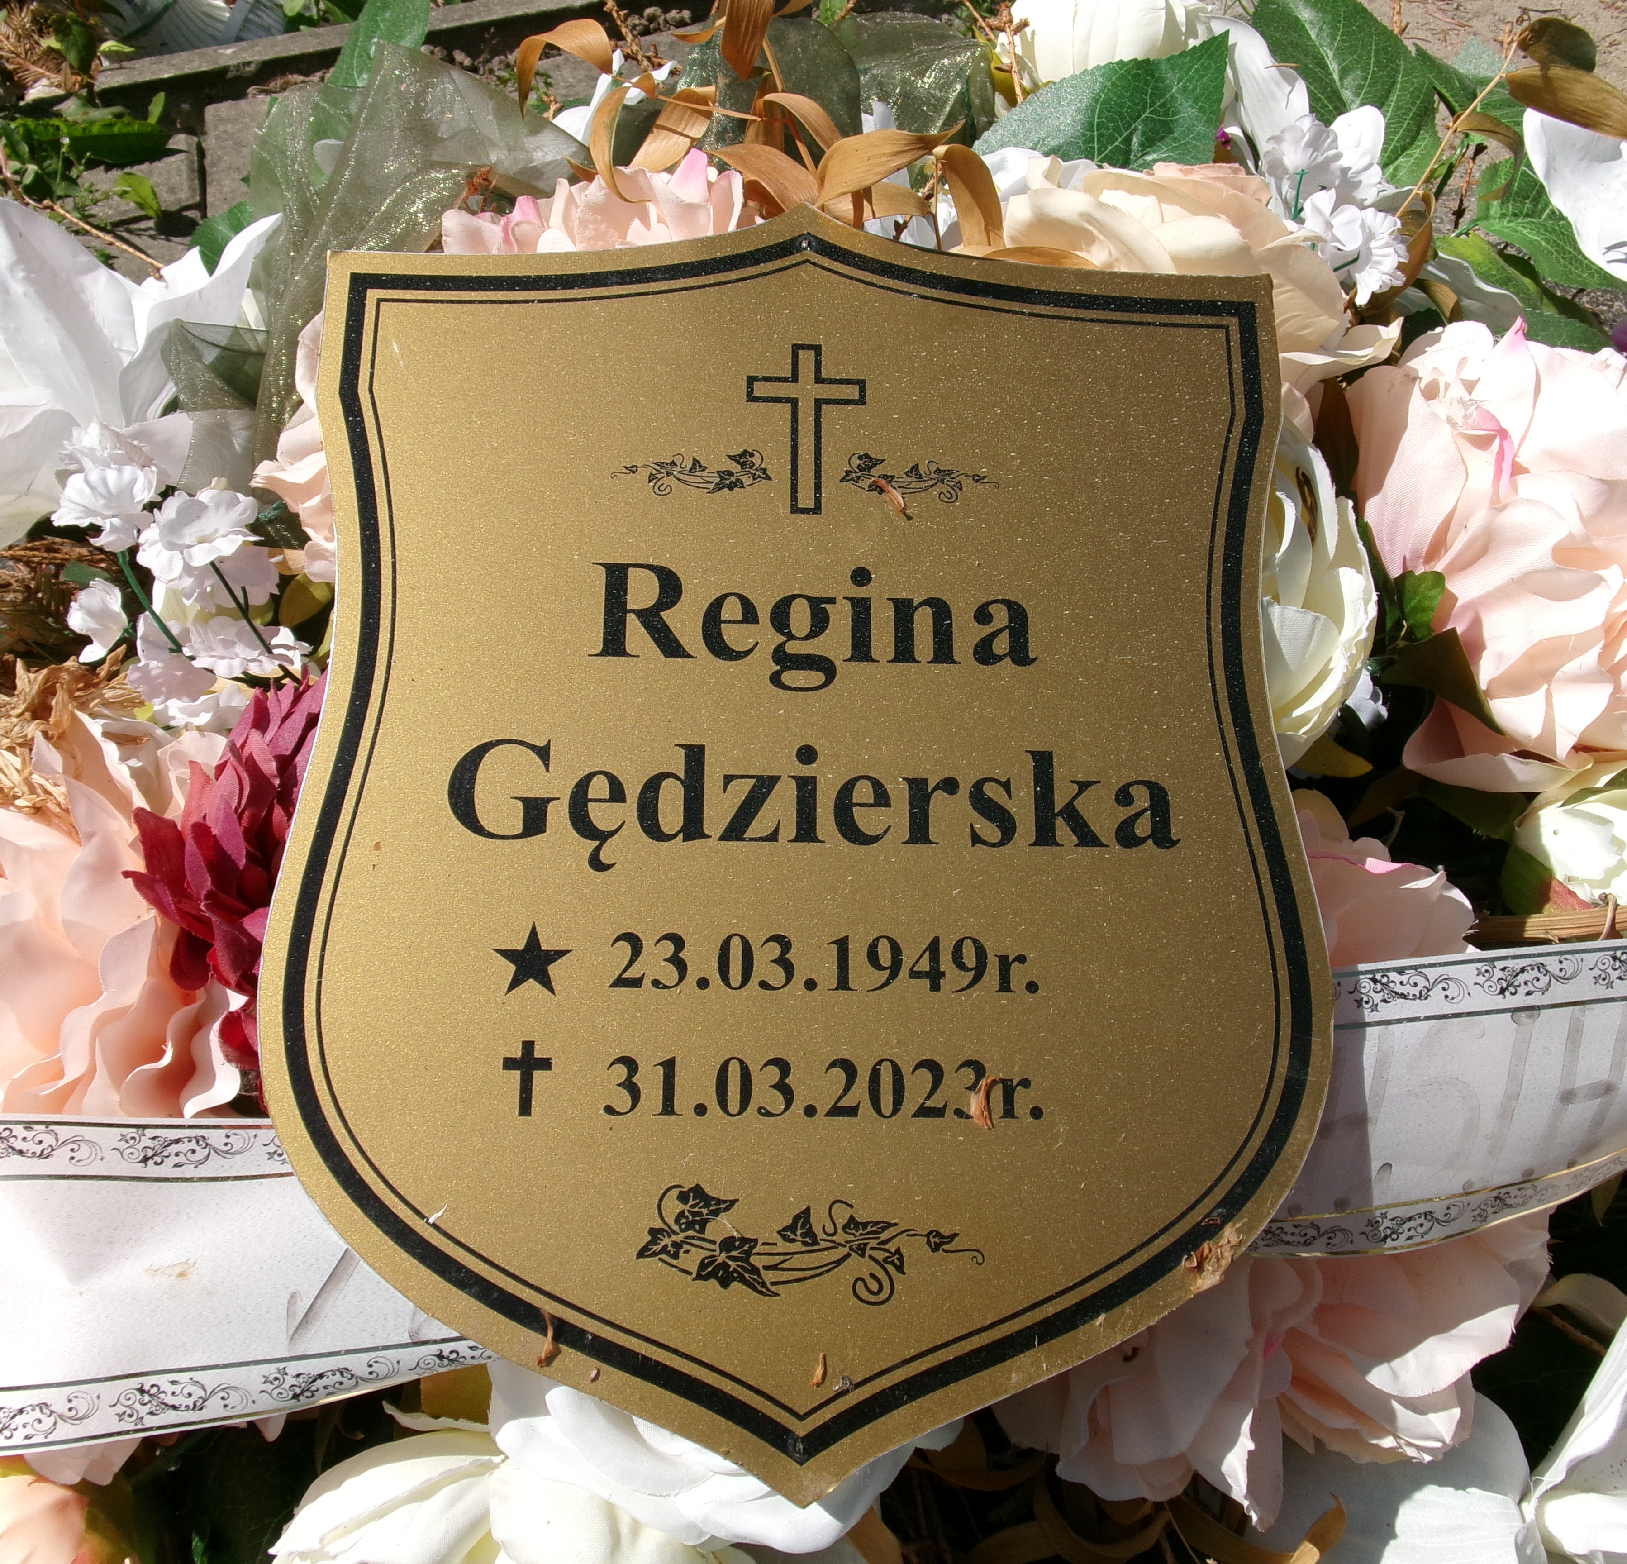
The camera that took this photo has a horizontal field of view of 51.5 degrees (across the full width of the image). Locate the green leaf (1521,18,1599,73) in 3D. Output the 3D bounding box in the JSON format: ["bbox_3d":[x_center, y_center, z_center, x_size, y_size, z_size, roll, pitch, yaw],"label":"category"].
[{"bbox_3d":[0.226,-0.223,0.510,0.028,0.015,0.022,18,53,6],"label":"green leaf"}]

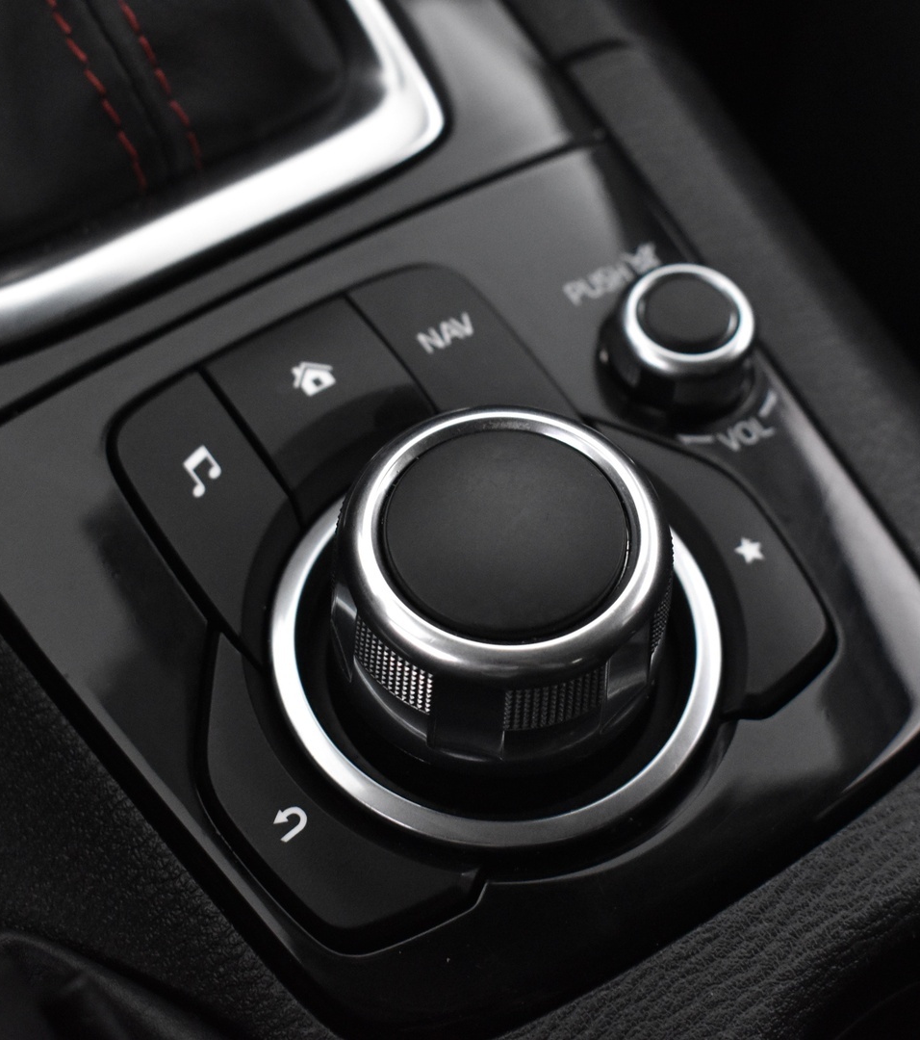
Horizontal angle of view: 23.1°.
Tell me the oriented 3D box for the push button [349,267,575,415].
[{"bbox_3d":[0.001,-0.021,0.308,0.018,0.004,0.035,-28,65,-17],"label":"push button"}]

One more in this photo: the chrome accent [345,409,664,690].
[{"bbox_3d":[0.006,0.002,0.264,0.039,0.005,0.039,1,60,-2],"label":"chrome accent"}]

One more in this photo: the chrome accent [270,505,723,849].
[{"bbox_3d":[0.005,0.015,0.286,0.057,0.003,0.057,1,60,-2],"label":"chrome accent"}]

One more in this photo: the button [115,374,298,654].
[{"bbox_3d":[-0.031,0.000,0.295,0.018,0.004,0.043,-28,65,-17],"label":"button"}]

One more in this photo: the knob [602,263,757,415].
[{"bbox_3d":[0.030,-0.025,0.307,0.021,0.011,0.021,1,60,-2],"label":"knob"}]

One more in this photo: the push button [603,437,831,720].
[{"bbox_3d":[0.032,0.004,0.295,0.024,0.004,0.048,-28,65,-17],"label":"push button"}]

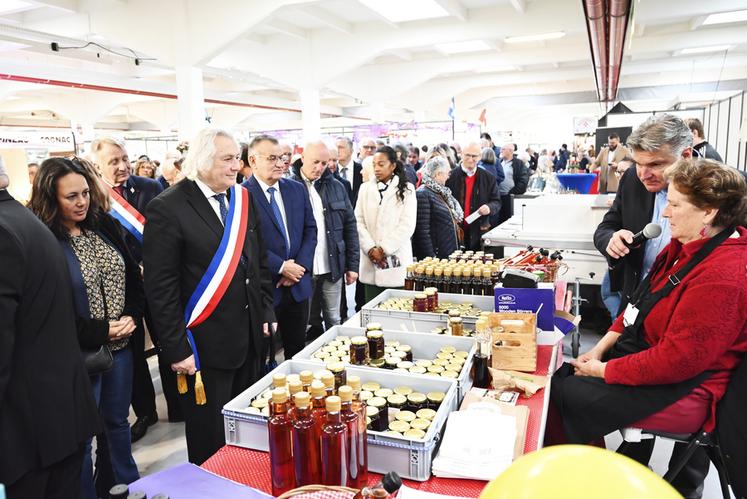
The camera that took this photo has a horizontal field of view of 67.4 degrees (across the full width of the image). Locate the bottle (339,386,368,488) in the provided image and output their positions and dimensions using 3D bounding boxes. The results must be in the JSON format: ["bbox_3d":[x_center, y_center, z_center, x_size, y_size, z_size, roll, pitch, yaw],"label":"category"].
[{"bbox_3d":[-0.066,0.471,1.379,0.061,0.280,0.061,-1,10,-6],"label":"bottle"}]

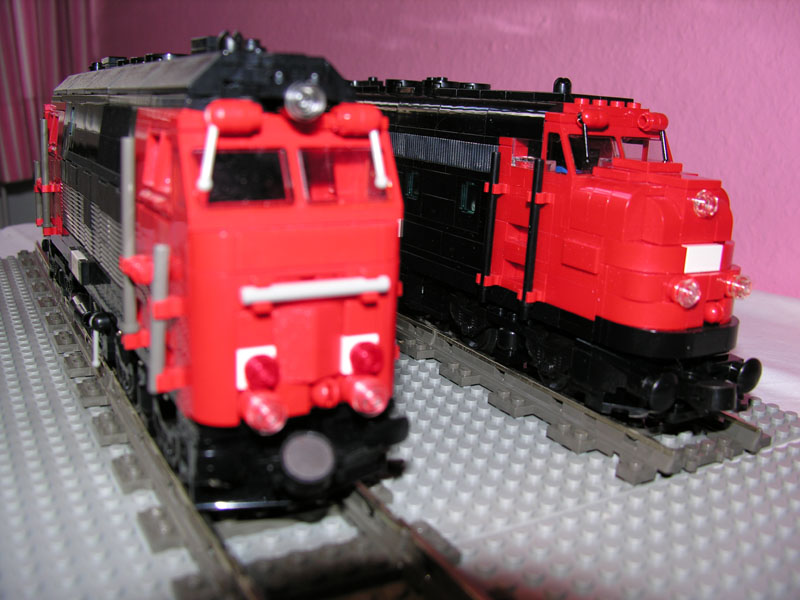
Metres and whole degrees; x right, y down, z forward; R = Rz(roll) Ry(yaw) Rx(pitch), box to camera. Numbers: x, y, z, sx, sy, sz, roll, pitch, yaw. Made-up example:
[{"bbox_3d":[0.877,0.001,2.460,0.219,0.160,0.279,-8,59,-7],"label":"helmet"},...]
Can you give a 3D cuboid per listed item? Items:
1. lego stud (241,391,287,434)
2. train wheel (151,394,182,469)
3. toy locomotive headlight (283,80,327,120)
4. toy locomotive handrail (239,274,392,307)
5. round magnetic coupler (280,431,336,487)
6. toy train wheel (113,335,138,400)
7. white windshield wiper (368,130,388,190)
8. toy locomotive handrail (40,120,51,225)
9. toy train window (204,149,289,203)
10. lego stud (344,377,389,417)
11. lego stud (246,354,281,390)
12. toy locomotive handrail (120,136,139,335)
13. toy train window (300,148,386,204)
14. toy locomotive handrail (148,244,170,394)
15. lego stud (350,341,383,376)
[{"bbox_3d":[-0.028,0.023,0.168,0.009,0.009,0.005,-6,17,-29],"label":"lego stud"},{"bbox_3d":[-0.060,0.034,0.207,0.005,0.018,0.018,-7,17,-29],"label":"train wheel"},{"bbox_3d":[-0.020,-0.041,0.166,0.008,0.008,0.006,-6,16,-29],"label":"toy locomotive headlight"},{"bbox_3d":[-0.017,-0.002,0.166,0.033,0.004,0.004,-6,16,-29],"label":"toy locomotive handrail"},{"bbox_3d":[-0.021,0.034,0.178,0.011,0.011,0.006,-7,17,-29],"label":"round magnetic coupler"},{"bbox_3d":[-0.086,0.021,0.253,0.005,0.018,0.018,-6,16,-29],"label":"toy train wheel"},{"bbox_3d":[-0.005,-0.031,0.177,0.003,0.013,0.003,-17,22,-26],"label":"white windshield wiper"},{"bbox_3d":[-0.159,-0.057,0.364,0.003,0.050,0.003,-4,16,-30],"label":"toy locomotive handrail"},{"bbox_3d":[-0.031,-0.025,0.166,0.018,0.012,0.003,-6,-6,-29],"label":"toy train window"},{"bbox_3d":[-0.007,0.021,0.179,0.009,0.009,0.005,-6,17,-29],"label":"lego stud"},{"bbox_3d":[-0.028,0.015,0.167,0.008,0.008,0.004,-6,17,-29],"label":"lego stud"},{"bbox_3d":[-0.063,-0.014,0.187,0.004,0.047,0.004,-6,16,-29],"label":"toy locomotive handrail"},{"bbox_3d":[-0.012,-0.027,0.177,0.018,0.012,0.003,-6,-6,-29],"label":"toy train window"},{"bbox_3d":[-0.052,0.004,0.174,0.003,0.034,0.003,-2,15,-30],"label":"toy locomotive handrail"},{"bbox_3d":[-0.007,0.013,0.178,0.008,0.008,0.005,-6,16,-29],"label":"lego stud"}]

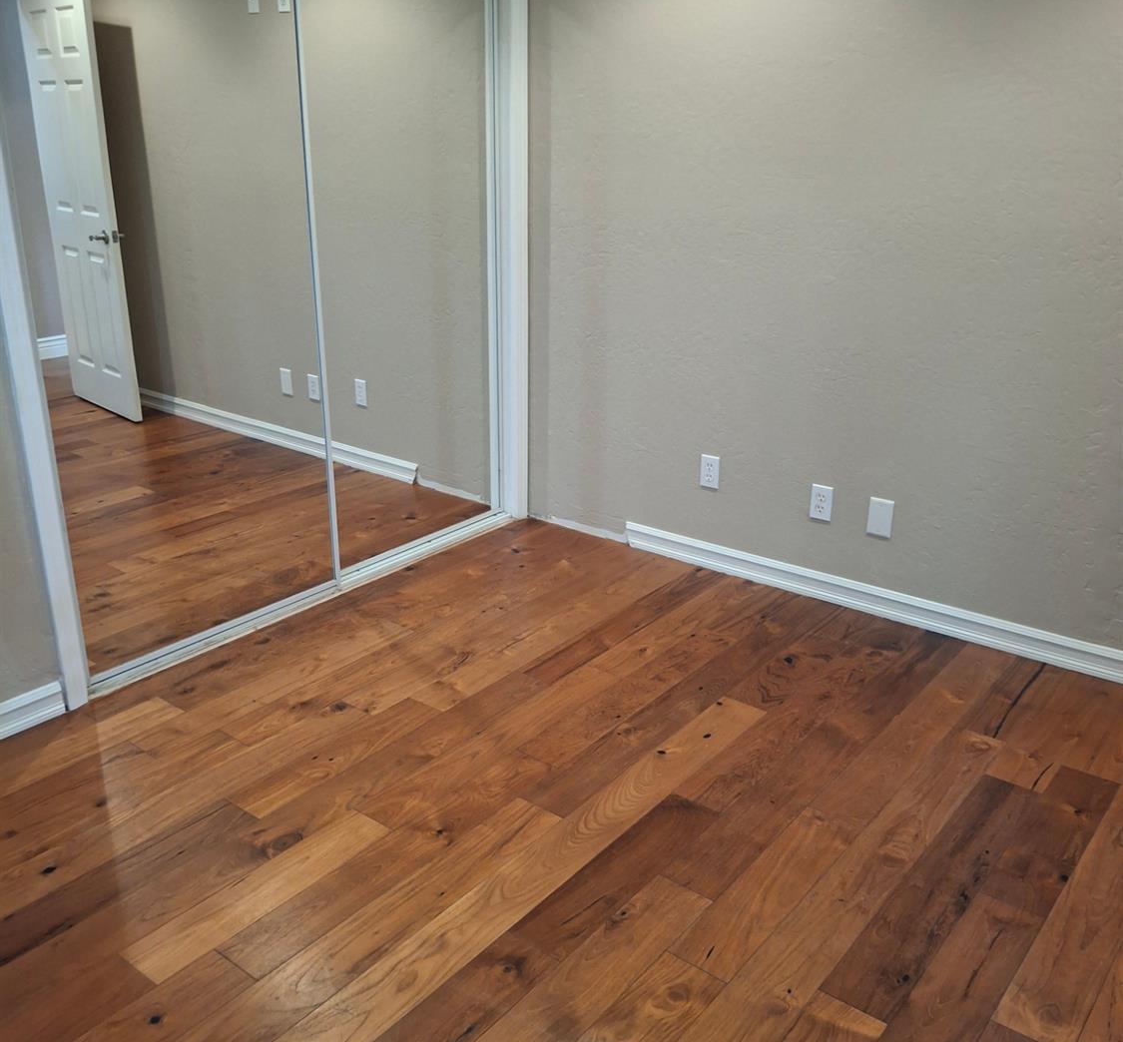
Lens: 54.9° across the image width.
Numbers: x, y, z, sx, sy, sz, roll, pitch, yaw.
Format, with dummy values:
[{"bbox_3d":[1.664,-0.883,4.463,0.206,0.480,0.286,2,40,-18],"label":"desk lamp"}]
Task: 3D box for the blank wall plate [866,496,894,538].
[{"bbox_3d":[1.016,-0.011,3.438,0.074,0.119,0.009,16,26,35],"label":"blank wall plate"}]

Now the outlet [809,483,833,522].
[{"bbox_3d":[0.856,-0.059,3.555,0.071,0.115,0.009,16,26,35],"label":"outlet"}]

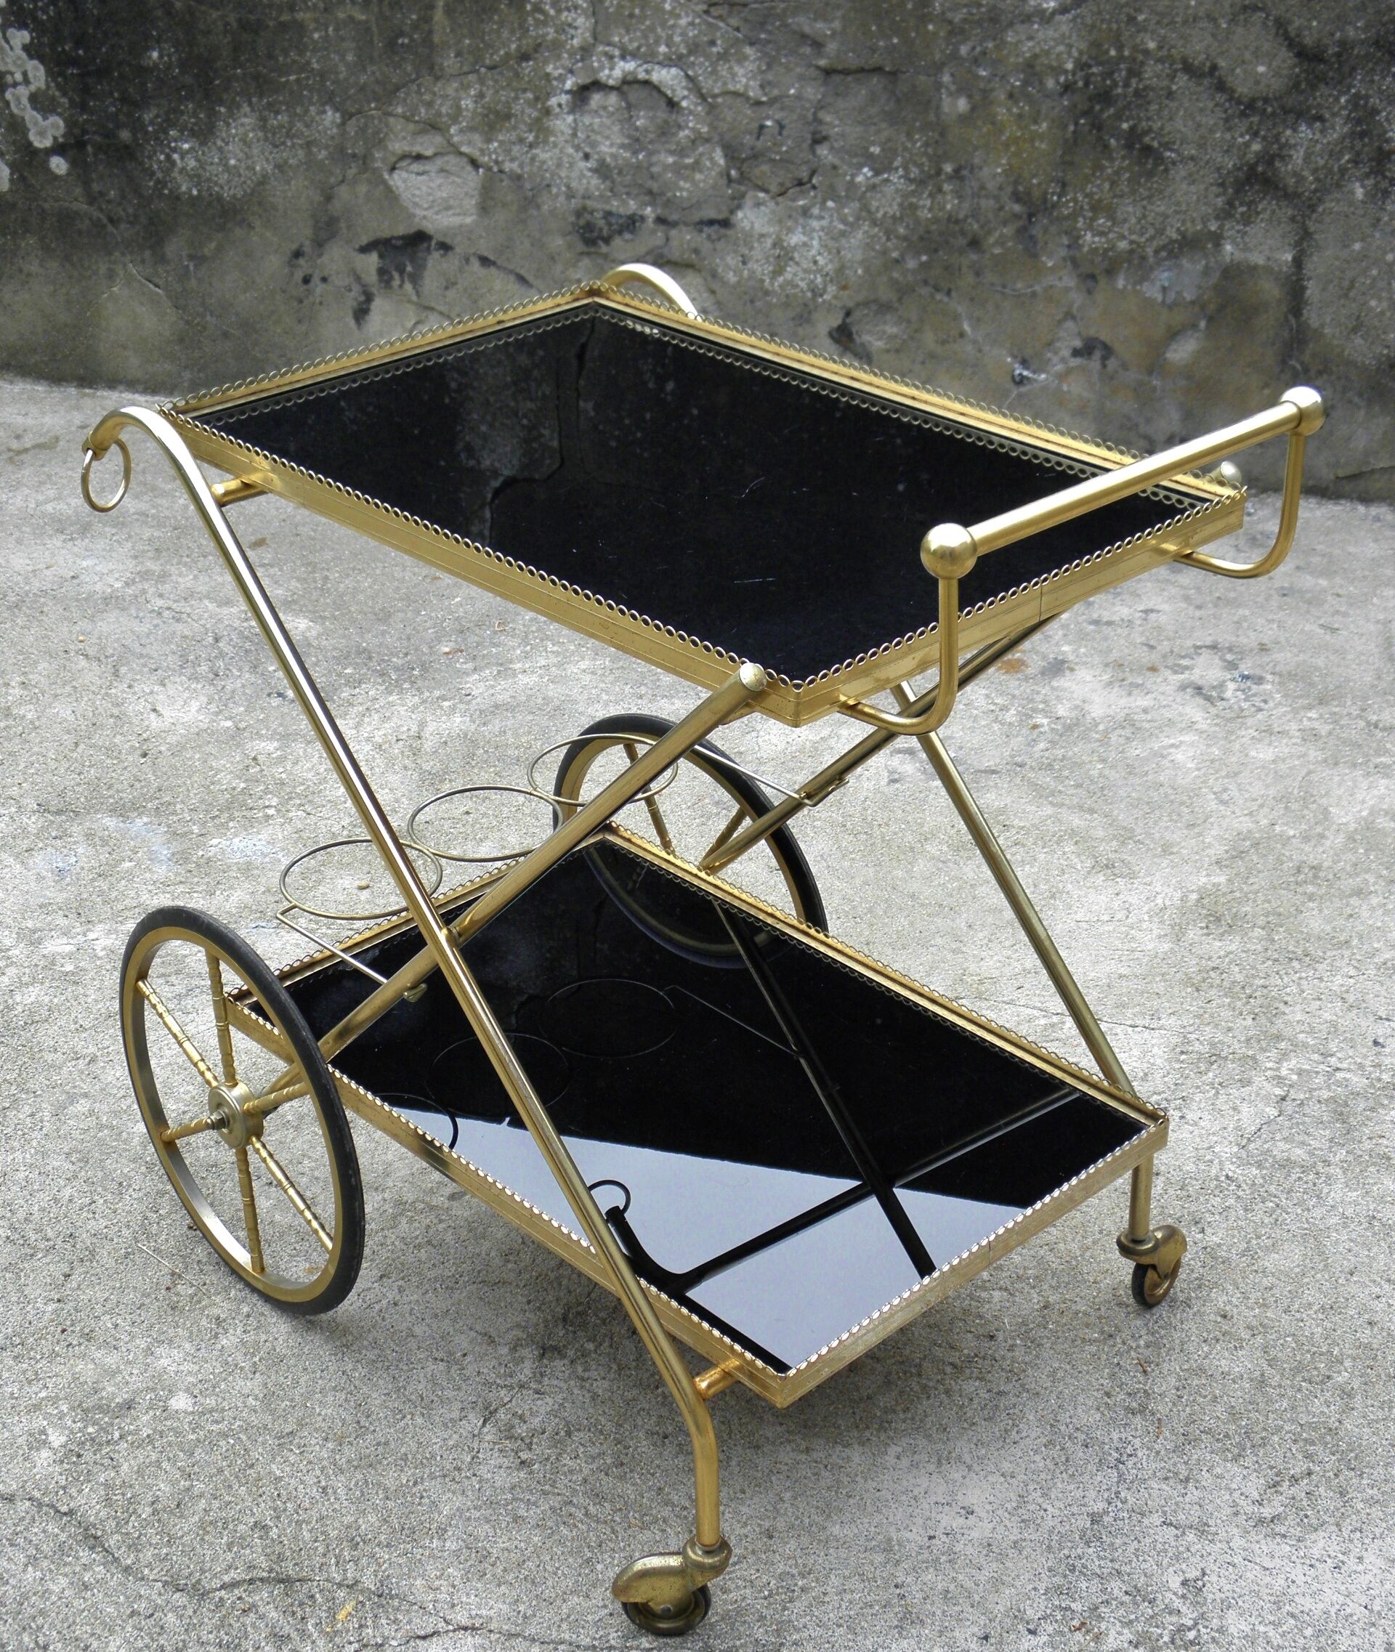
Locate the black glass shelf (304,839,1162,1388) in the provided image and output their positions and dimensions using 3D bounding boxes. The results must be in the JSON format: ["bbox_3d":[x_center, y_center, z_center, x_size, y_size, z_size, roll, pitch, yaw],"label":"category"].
[{"bbox_3d":[-0.013,0.175,1.732,0.388,0.027,0.590,-25,38,-37],"label":"black glass shelf"}]

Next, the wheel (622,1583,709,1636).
[{"bbox_3d":[-0.020,0.499,1.524,0.055,0.055,0.015,2,29,4],"label":"wheel"}]

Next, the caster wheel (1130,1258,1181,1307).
[{"bbox_3d":[0.351,0.341,1.806,0.015,0.055,0.055,23,36,35],"label":"caster wheel"}]

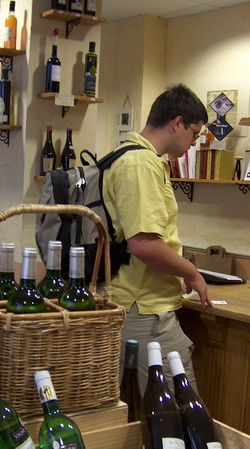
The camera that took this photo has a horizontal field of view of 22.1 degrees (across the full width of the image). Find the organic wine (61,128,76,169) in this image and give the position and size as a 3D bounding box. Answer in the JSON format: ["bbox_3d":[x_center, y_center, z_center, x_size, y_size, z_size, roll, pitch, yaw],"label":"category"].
[{"bbox_3d":[-0.341,-0.433,3.870,0.084,0.301,0.084,1,4,-20],"label":"organic wine"}]

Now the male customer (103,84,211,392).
[{"bbox_3d":[0.107,0.352,2.407,0.420,1.740,0.500,1,5,-22],"label":"male customer"}]

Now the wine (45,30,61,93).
[{"bbox_3d":[-0.411,-0.954,3.740,0.082,0.372,0.082,3,5,0],"label":"wine"}]

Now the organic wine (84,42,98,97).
[{"bbox_3d":[-0.198,-0.916,3.800,0.070,0.320,0.070,3,5,0],"label":"organic wine"}]

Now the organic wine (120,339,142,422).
[{"bbox_3d":[0.010,0.431,1.523,0.077,0.320,0.077,3,5,0],"label":"organic wine"}]

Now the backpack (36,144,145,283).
[{"bbox_3d":[-0.140,-0.029,2.330,0.280,0.480,0.320,1,5,-22],"label":"backpack"}]

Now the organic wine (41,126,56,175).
[{"bbox_3d":[-0.451,-0.430,3.790,0.084,0.292,0.084,2,4,-10],"label":"organic wine"}]

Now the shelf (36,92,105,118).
[{"bbox_3d":[-0.313,-0.701,3.847,0.375,0.120,0.165,0,5,-30],"label":"shelf"}]

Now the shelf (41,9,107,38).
[{"bbox_3d":[-0.303,-1.176,3.845,0.385,0.118,0.160,0,4,-32],"label":"shelf"}]

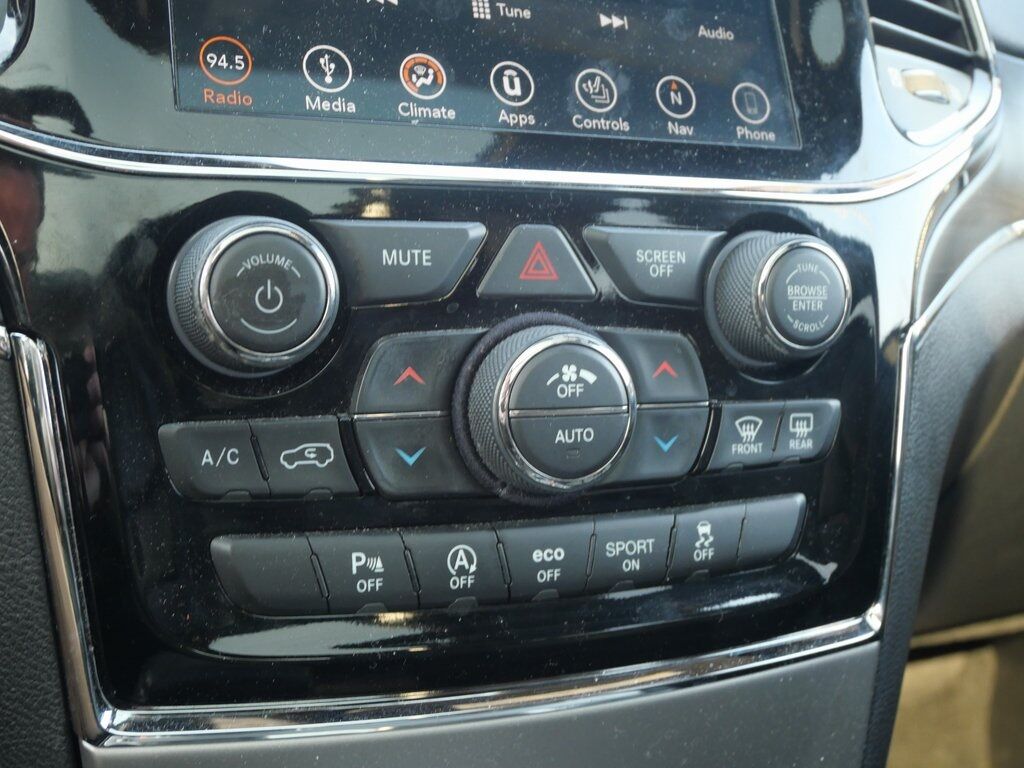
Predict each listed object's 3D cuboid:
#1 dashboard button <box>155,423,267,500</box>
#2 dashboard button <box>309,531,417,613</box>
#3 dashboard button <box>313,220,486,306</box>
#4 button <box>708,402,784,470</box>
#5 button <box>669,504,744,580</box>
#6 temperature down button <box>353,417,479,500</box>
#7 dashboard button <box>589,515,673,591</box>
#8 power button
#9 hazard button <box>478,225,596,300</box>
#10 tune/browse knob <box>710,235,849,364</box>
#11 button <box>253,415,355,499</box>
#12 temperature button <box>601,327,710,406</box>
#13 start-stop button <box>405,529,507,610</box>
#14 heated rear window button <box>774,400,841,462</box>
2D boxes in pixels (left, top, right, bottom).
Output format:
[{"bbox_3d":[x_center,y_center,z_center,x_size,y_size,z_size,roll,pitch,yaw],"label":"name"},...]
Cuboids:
[{"bbox_3d":[-0.067,0.017,0.291,0.025,0.018,0.008,-1,4,-25],"label":"dashboard button"},{"bbox_3d":[-0.035,0.043,0.301,0.027,0.019,0.007,-2,-1,-25],"label":"dashboard button"},{"bbox_3d":[-0.027,-0.028,0.310,0.044,0.020,0.008,-1,4,-25],"label":"dashboard button"},{"bbox_3d":[0.061,0.013,0.347,0.026,0.018,0.007,-2,-1,-25],"label":"button"},{"bbox_3d":[0.049,0.041,0.341,0.025,0.019,0.007,-2,-1,-25],"label":"button"},{"bbox_3d":[-0.022,0.017,0.311,0.035,0.020,0.008,-1,4,-25],"label":"temperature down button"},{"bbox_3d":[0.029,0.042,0.331,0.027,0.019,0.007,-2,-1,-25],"label":"dashboard button"},{"bbox_3d":[-0.056,-0.019,0.287,0.037,0.037,0.019,-1,4,-25],"label":"power button"},{"bbox_3d":[0.006,-0.030,0.322,0.033,0.018,0.006,-2,-1,-25],"label":"hazard button"},{"bbox_3d":[0.073,-0.023,0.348,0.037,0.037,0.019,-1,4,-25],"label":"tune/browse knob"},{"bbox_3d":[-0.048,0.017,0.299,0.026,0.019,0.008,-1,4,-25],"label":"button"},{"bbox_3d":[0.035,-0.004,0.335,0.033,0.019,0.007,-2,-1,-25],"label":"temperature button"},{"bbox_3d":[-0.015,0.043,0.311,0.027,0.019,0.007,-2,-1,-25],"label":"start-stop button"},{"bbox_3d":[0.079,0.013,0.359,0.023,0.017,0.008,-1,4,-25],"label":"heated rear window button"}]

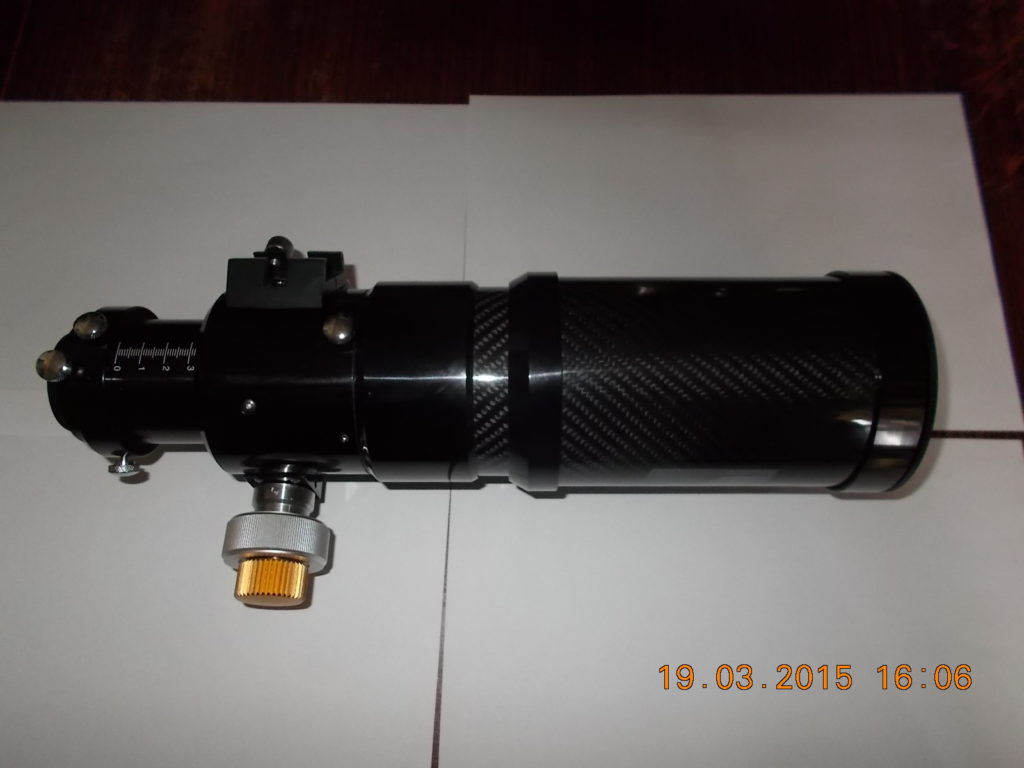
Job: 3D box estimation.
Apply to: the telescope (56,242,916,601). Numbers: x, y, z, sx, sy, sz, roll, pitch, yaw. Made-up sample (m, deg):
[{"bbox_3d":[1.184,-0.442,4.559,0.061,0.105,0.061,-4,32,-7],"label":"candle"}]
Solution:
[{"bbox_3d":[-0.014,0.016,0.348,0.354,0.113,0.162,0,73,0],"label":"telescope"}]

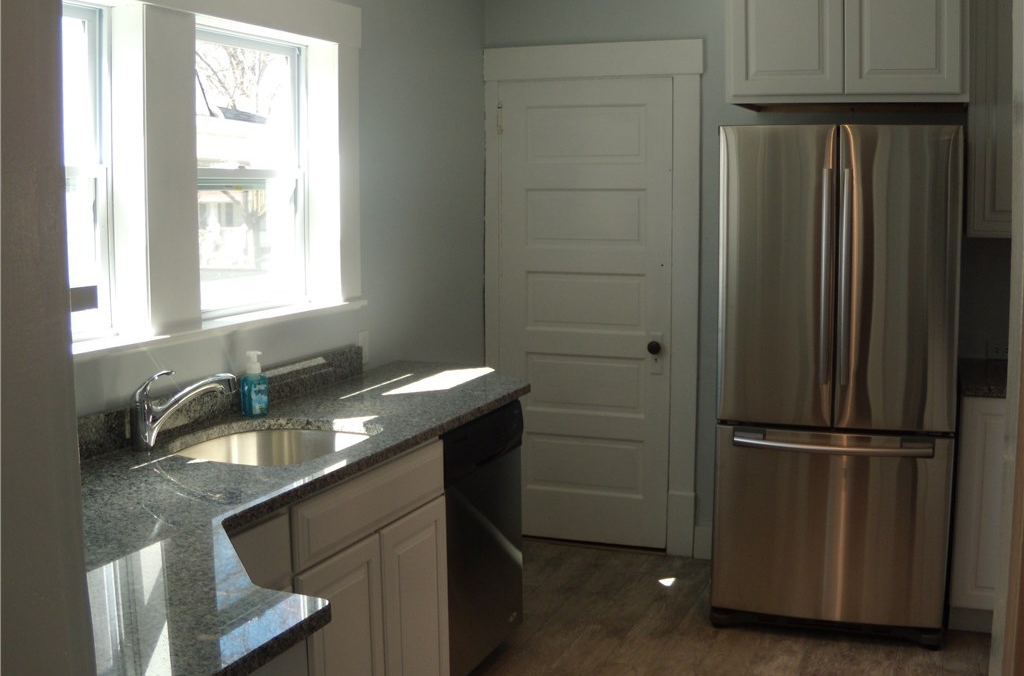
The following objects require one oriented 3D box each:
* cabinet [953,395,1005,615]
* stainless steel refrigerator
[{"bbox_3d":[1.828,0.578,3.904,0.430,0.846,0.600,2,8,18],"label":"cabinet"},{"bbox_3d":[1.184,0.141,3.954,0.765,1.765,0.780,2,8,17],"label":"stainless steel refrigerator"}]

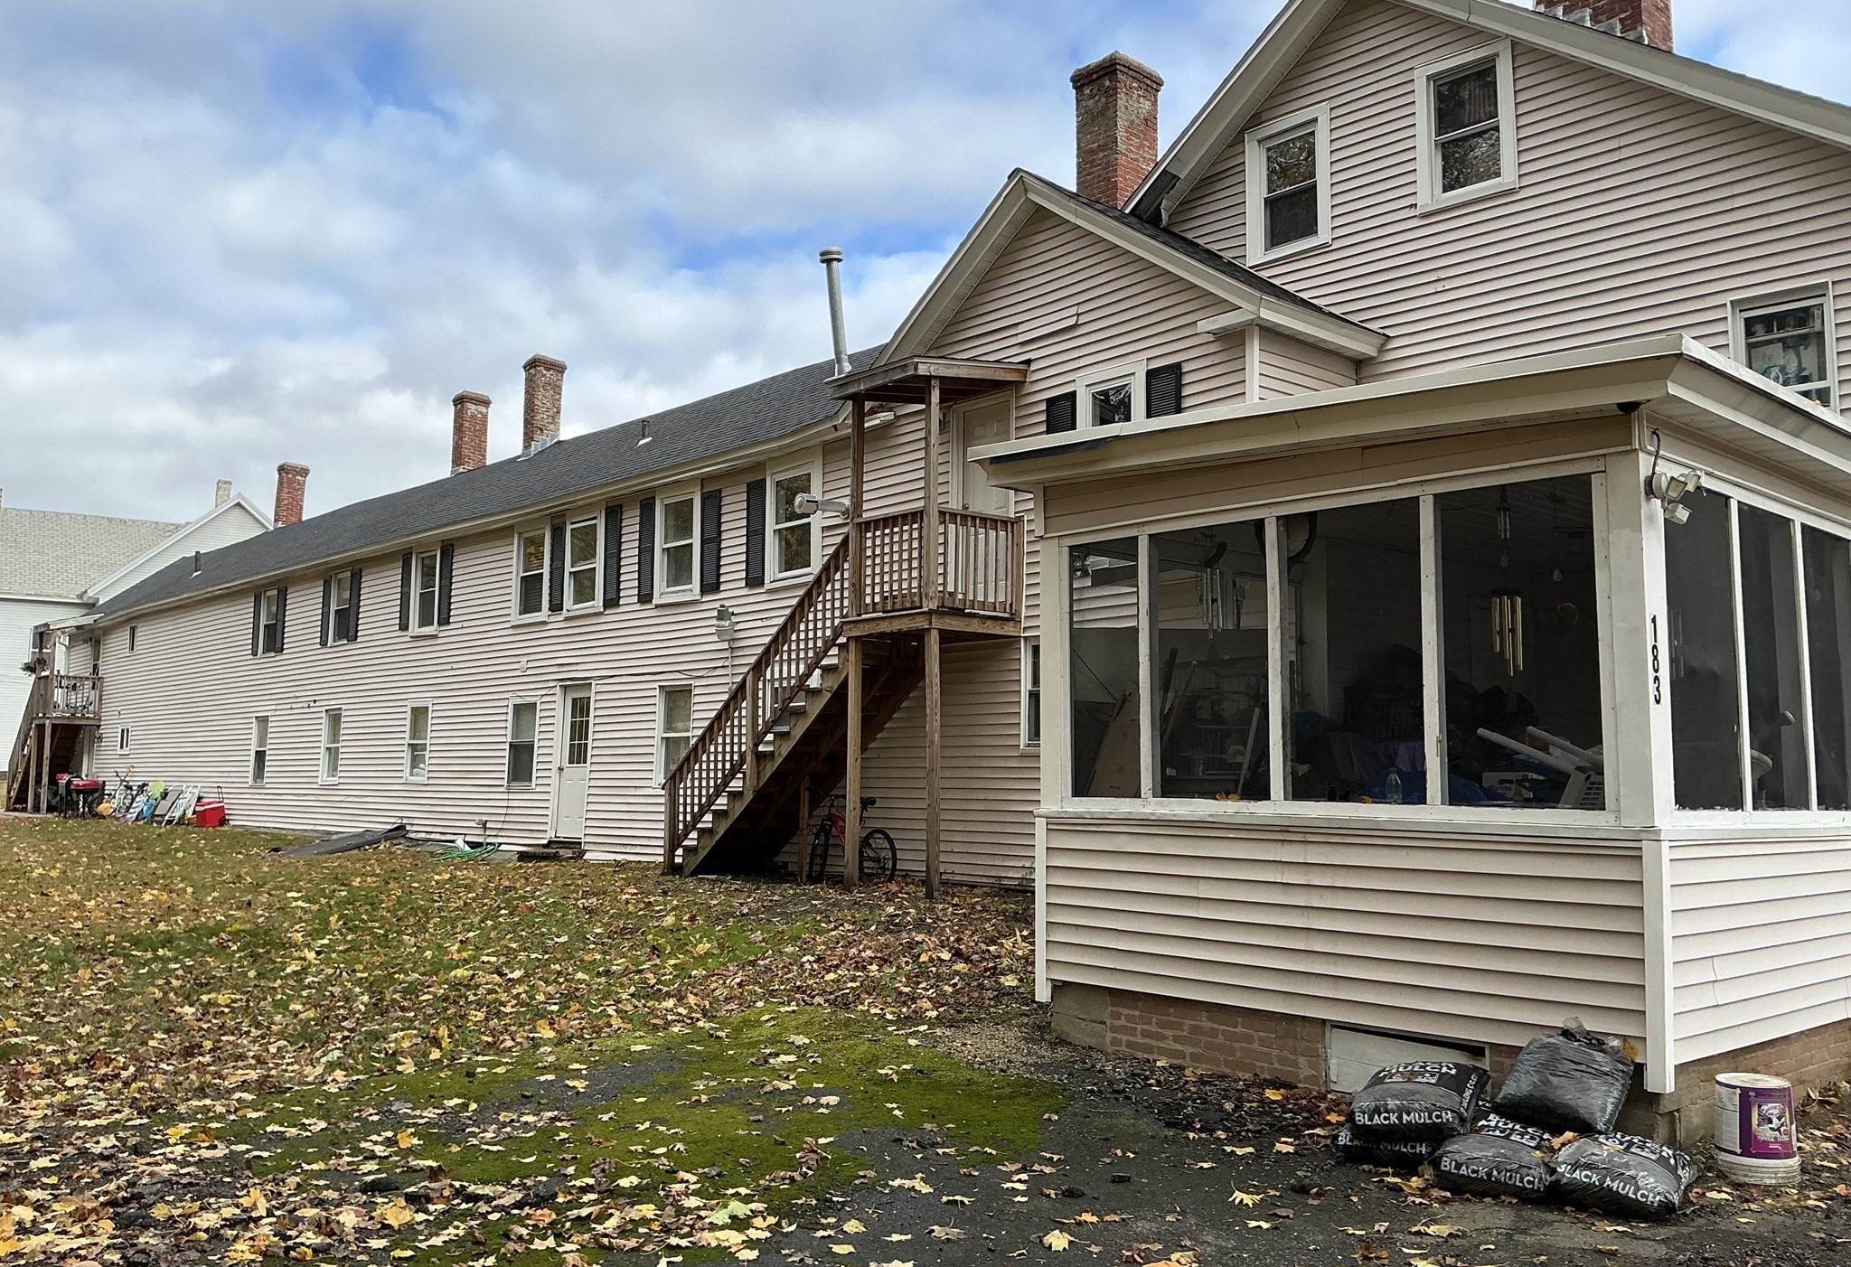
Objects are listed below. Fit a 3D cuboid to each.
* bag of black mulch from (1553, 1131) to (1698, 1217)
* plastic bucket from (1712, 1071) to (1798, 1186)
[{"bbox_3d":[2.601,1.954,5.461,0.540,0.160,0.430,6,-8,-40],"label":"bag of black mulch"},{"bbox_3d":[3.239,1.926,5.830,0.290,0.360,0.290,0,-6,1],"label":"plastic bucket"}]

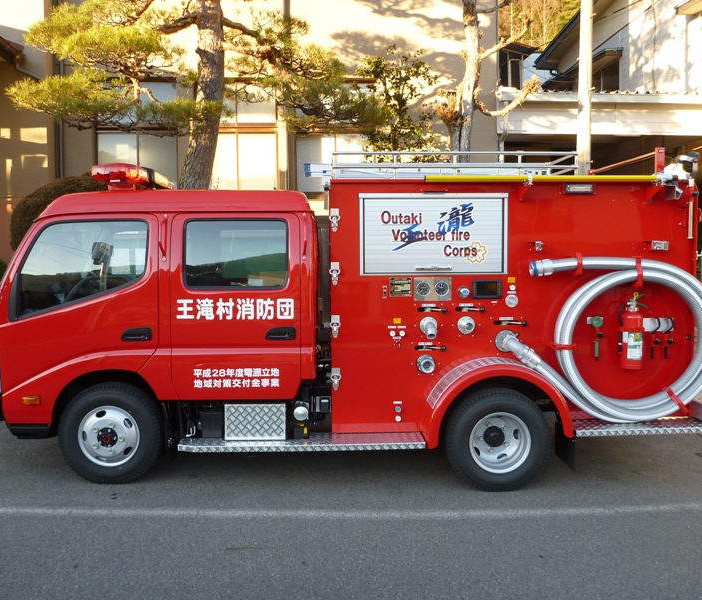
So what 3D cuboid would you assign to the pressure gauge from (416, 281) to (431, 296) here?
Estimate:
[{"bbox_3d":[0.526,-0.080,4.684,0.105,0.107,0.030,0,4,-2],"label":"pressure gauge"}]

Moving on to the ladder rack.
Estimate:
[{"bbox_3d":[0.743,-0.986,4.966,1.779,0.210,0.600,0,4,-2],"label":"ladder rack"}]

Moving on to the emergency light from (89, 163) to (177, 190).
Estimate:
[{"bbox_3d":[-1.722,-0.937,5.263,0.335,0.185,1.260,0,4,-2],"label":"emergency light"}]

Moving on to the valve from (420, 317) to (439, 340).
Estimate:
[{"bbox_3d":[0.559,0.201,4.640,0.130,0.159,0.150,0,4,-2],"label":"valve"}]

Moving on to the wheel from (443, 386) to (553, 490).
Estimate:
[{"bbox_3d":[1.053,0.981,4.715,0.715,0.715,0.220,0,4,-2],"label":"wheel"}]

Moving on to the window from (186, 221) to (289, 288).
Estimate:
[{"bbox_3d":[-0.805,-0.320,4.548,0.713,0.484,0.040,0,4,-2],"label":"window"}]

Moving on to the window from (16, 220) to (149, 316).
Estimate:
[{"bbox_3d":[-1.874,-0.220,4.517,0.922,0.669,0.060,0,4,-2],"label":"window"}]

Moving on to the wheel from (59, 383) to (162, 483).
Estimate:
[{"bbox_3d":[-1.725,0.949,4.708,0.715,0.715,0.210,0,4,-2],"label":"wheel"}]

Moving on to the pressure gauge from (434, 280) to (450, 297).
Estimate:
[{"bbox_3d":[0.657,-0.080,4.688,0.106,0.107,0.030,0,4,-2],"label":"pressure gauge"}]

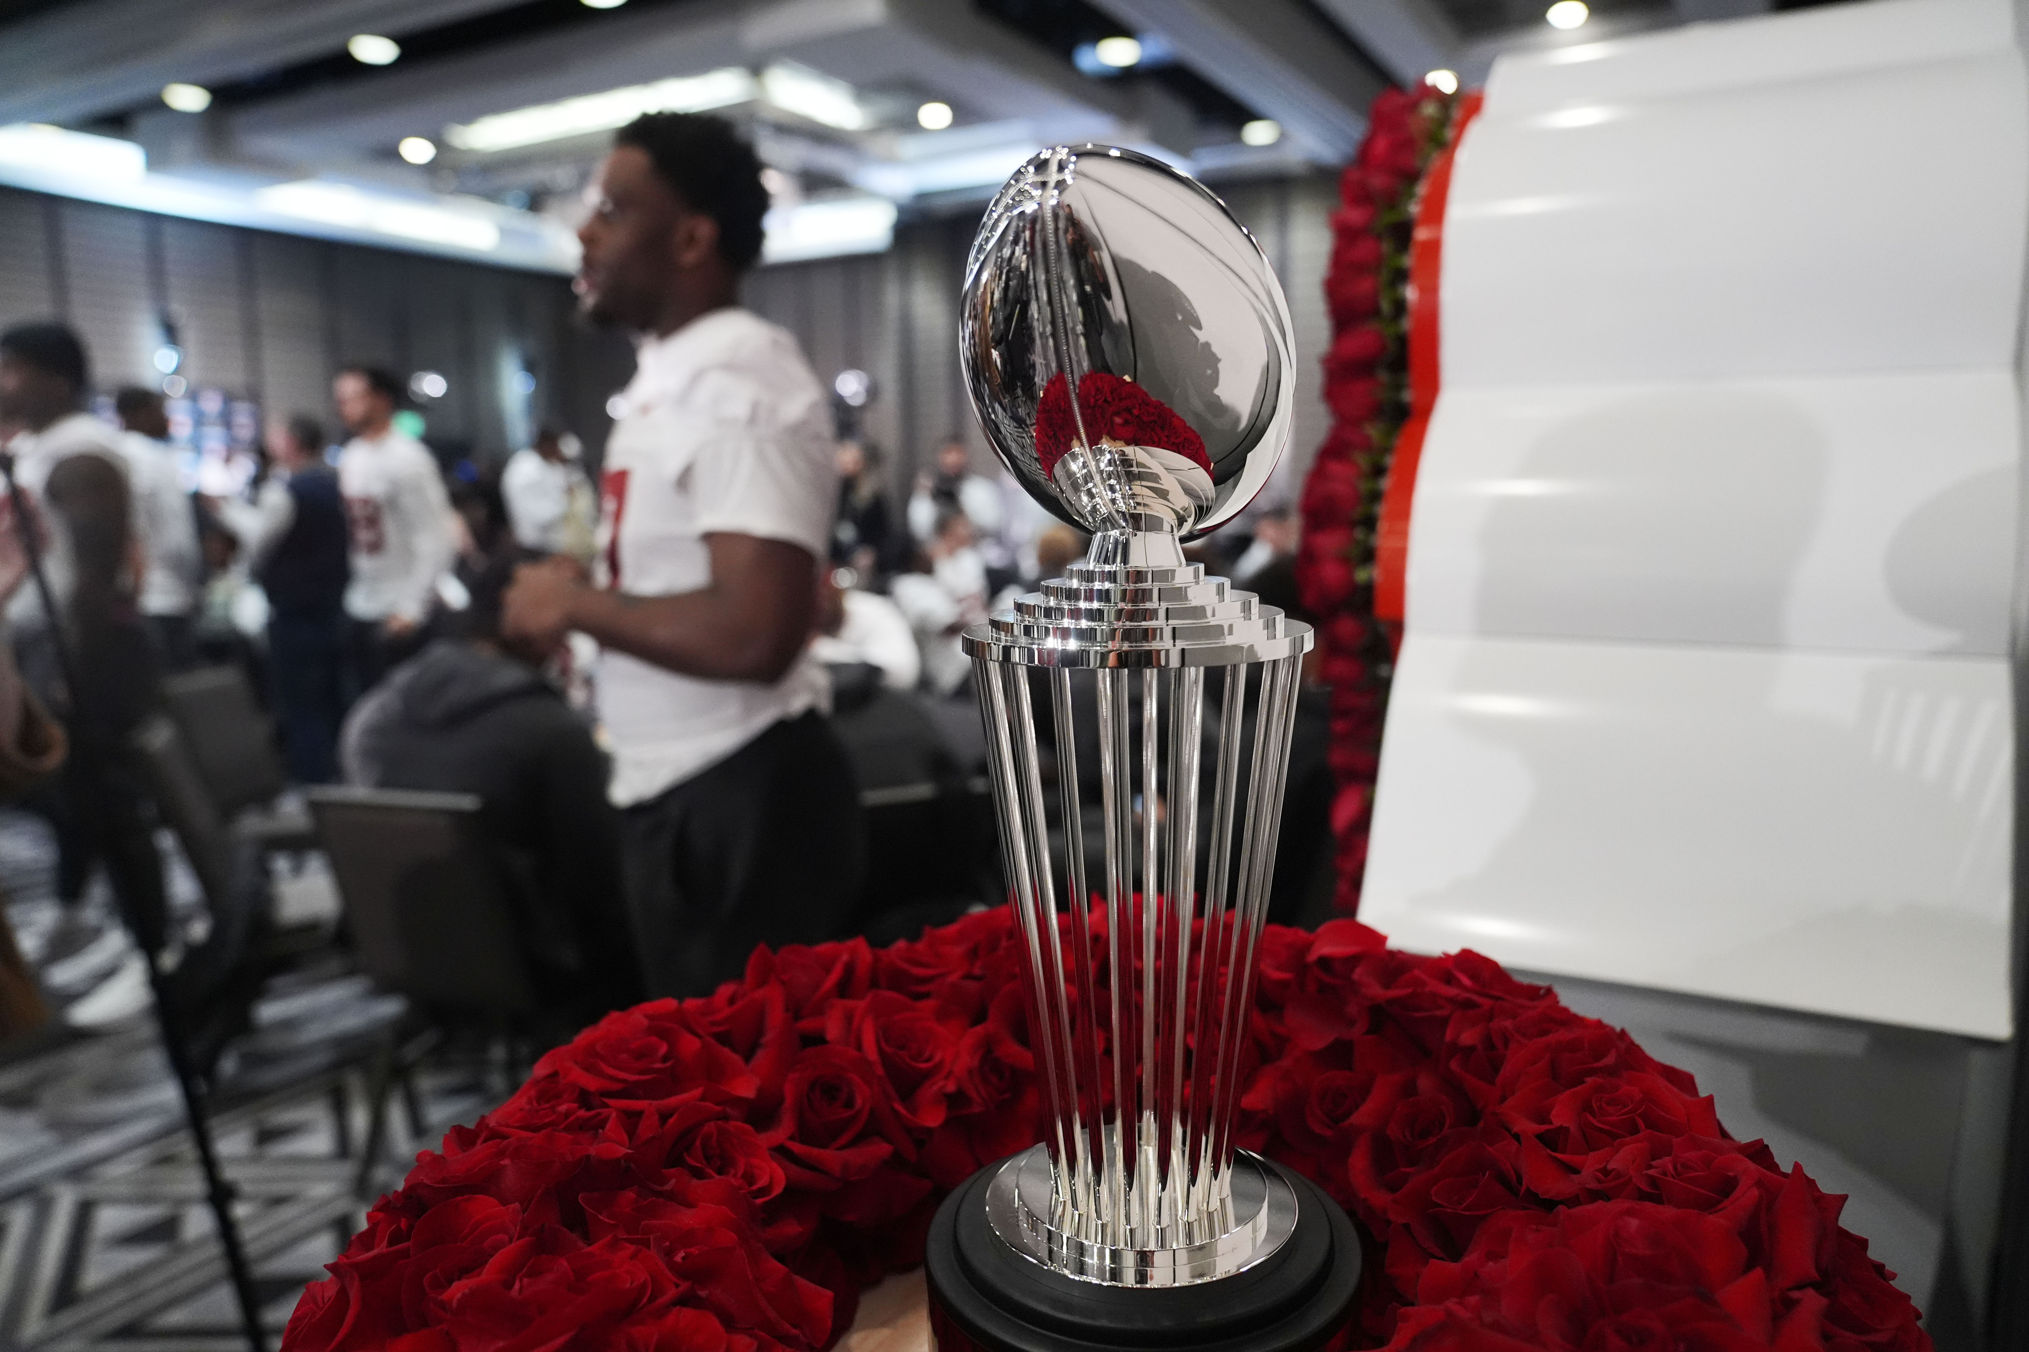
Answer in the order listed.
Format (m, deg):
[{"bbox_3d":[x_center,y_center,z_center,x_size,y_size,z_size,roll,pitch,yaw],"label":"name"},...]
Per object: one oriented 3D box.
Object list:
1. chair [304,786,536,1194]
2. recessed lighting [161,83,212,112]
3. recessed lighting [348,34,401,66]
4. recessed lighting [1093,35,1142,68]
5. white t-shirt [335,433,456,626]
[{"bbox_3d":[-1.114,0.629,2.942,0.450,0.881,0.560,2,8,20],"label":"chair"},{"bbox_3d":[-6.112,-4.266,9.982,0.170,0.050,0.170,-1,8,0],"label":"recessed lighting"},{"bbox_3d":[-4.262,-4.174,9.012,0.170,0.050,0.170,-1,8,0],"label":"recessed lighting"},{"bbox_3d":[0.722,-4.338,9.404,0.170,0.050,0.170,-1,8,0],"label":"recessed lighting"},{"bbox_3d":[-2.288,-0.557,5.000,0.480,0.720,0.320,3,9,30],"label":"white t-shirt"}]

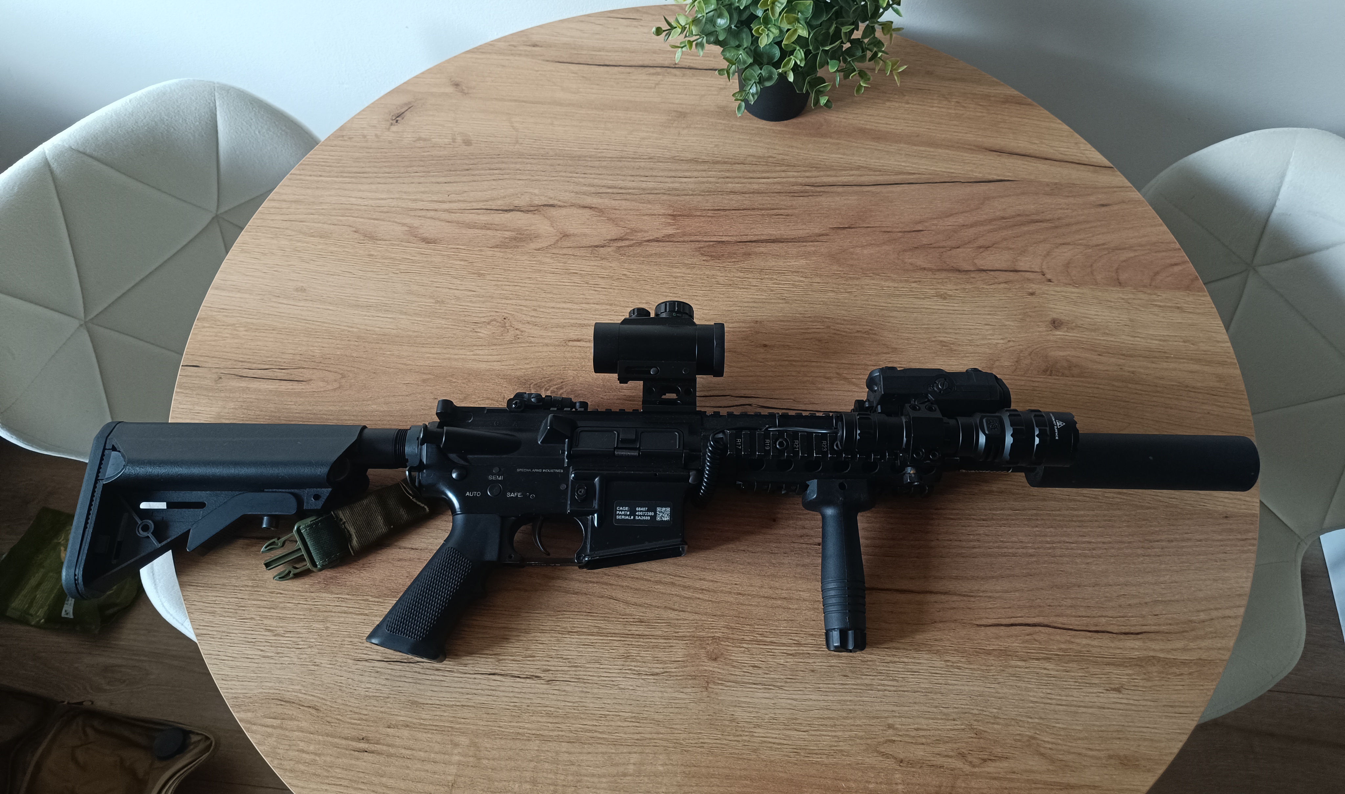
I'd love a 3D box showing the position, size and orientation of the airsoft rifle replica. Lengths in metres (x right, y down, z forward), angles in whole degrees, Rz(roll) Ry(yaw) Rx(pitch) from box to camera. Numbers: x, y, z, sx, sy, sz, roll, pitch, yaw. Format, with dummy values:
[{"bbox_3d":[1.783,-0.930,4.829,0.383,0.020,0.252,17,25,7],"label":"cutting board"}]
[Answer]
[{"bbox_3d":[0.005,0.051,0.659,0.834,0.107,0.263,1,70,0],"label":"airsoft rifle replica"}]

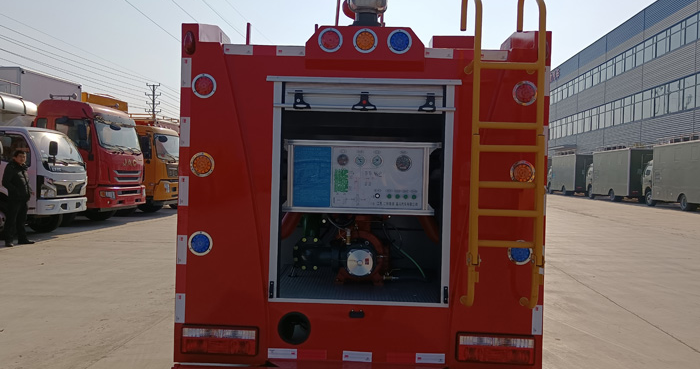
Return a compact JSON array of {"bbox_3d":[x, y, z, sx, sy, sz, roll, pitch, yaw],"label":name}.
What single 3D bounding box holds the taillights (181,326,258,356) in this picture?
[{"bbox_3d":[-0.665,0.801,2.803,0.390,0.152,0.060,2,1,1],"label":"taillights"}]

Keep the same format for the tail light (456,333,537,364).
[{"bbox_3d":[0.740,0.837,2.777,0.390,0.152,0.060,2,1,1],"label":"tail light"}]

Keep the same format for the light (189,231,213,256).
[{"bbox_3d":[-0.756,0.301,2.770,0.122,0.122,0.030,2,1,1],"label":"light"}]

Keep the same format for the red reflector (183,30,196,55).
[{"bbox_3d":[-0.808,-0.717,2.763,0.060,0.123,0.045,2,1,1],"label":"red reflector"}]

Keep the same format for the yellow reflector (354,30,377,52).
[{"bbox_3d":[0.079,-0.713,2.717,0.119,0.119,0.030,2,1,1],"label":"yellow reflector"}]

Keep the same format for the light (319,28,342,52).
[{"bbox_3d":[-0.096,-0.716,2.720,0.122,0.122,0.030,2,1,1],"label":"light"}]

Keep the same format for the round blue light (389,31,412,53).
[{"bbox_3d":[0.250,-0.709,2.715,0.122,0.122,0.030,2,1,1],"label":"round blue light"}]

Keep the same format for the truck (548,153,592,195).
[{"bbox_3d":[18.198,-0.759,44.154,2.250,3.180,6.900,1,1,4],"label":"truck"}]

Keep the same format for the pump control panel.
[{"bbox_3d":[0.071,-0.037,3.004,0.840,0.400,0.090,2,1,1],"label":"pump control panel"}]

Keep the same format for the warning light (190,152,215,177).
[{"bbox_3d":[-0.749,-0.100,2.779,0.122,0.122,0.035,2,1,1],"label":"warning light"}]

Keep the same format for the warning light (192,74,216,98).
[{"bbox_3d":[-0.737,-0.497,2.765,0.122,0.122,0.030,2,1,1],"label":"warning light"}]

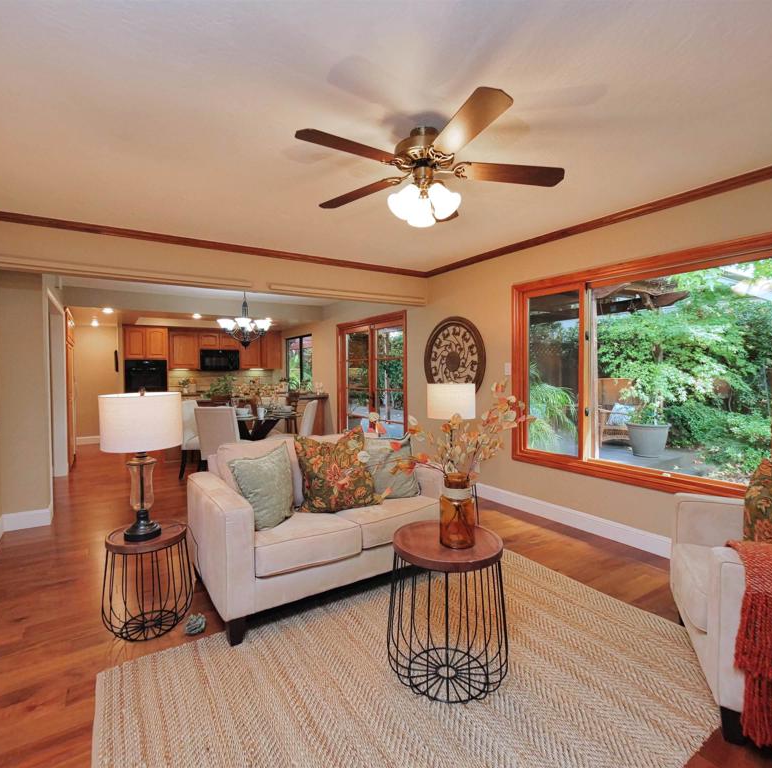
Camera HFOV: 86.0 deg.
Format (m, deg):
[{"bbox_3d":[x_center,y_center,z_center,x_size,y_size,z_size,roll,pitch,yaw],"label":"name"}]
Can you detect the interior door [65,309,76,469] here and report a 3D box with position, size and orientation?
[{"bbox_3d":[-4.826,0.077,6.339,0.060,2.180,1.250,-2,2,-34],"label":"interior door"}]

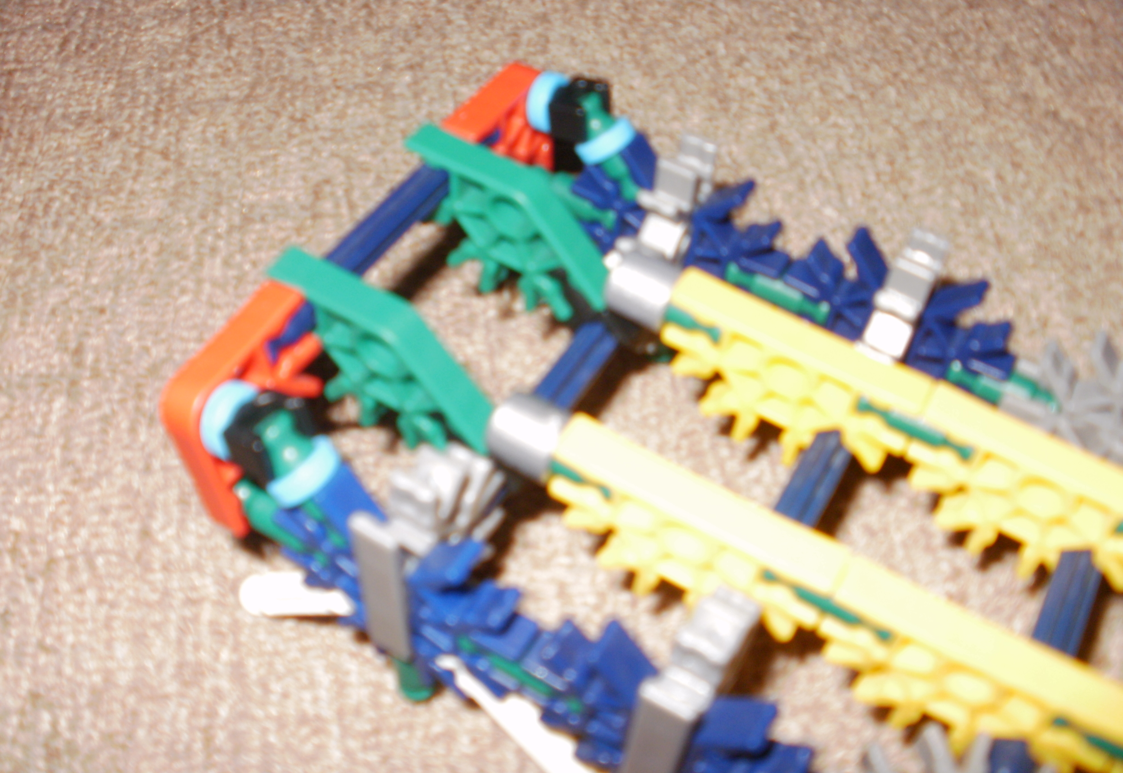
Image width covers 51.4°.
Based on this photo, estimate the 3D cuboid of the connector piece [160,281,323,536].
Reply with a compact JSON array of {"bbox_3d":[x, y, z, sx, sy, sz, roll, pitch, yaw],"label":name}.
[{"bbox_3d":[-0.041,0.002,0.156,0.006,0.024,0.023,21,53,23],"label":"connector piece"}]

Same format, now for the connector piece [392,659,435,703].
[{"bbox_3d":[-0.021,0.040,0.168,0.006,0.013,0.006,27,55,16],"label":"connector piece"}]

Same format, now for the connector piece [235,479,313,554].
[{"bbox_3d":[-0.037,0.017,0.161,0.017,0.006,0.006,27,55,16],"label":"connector piece"}]

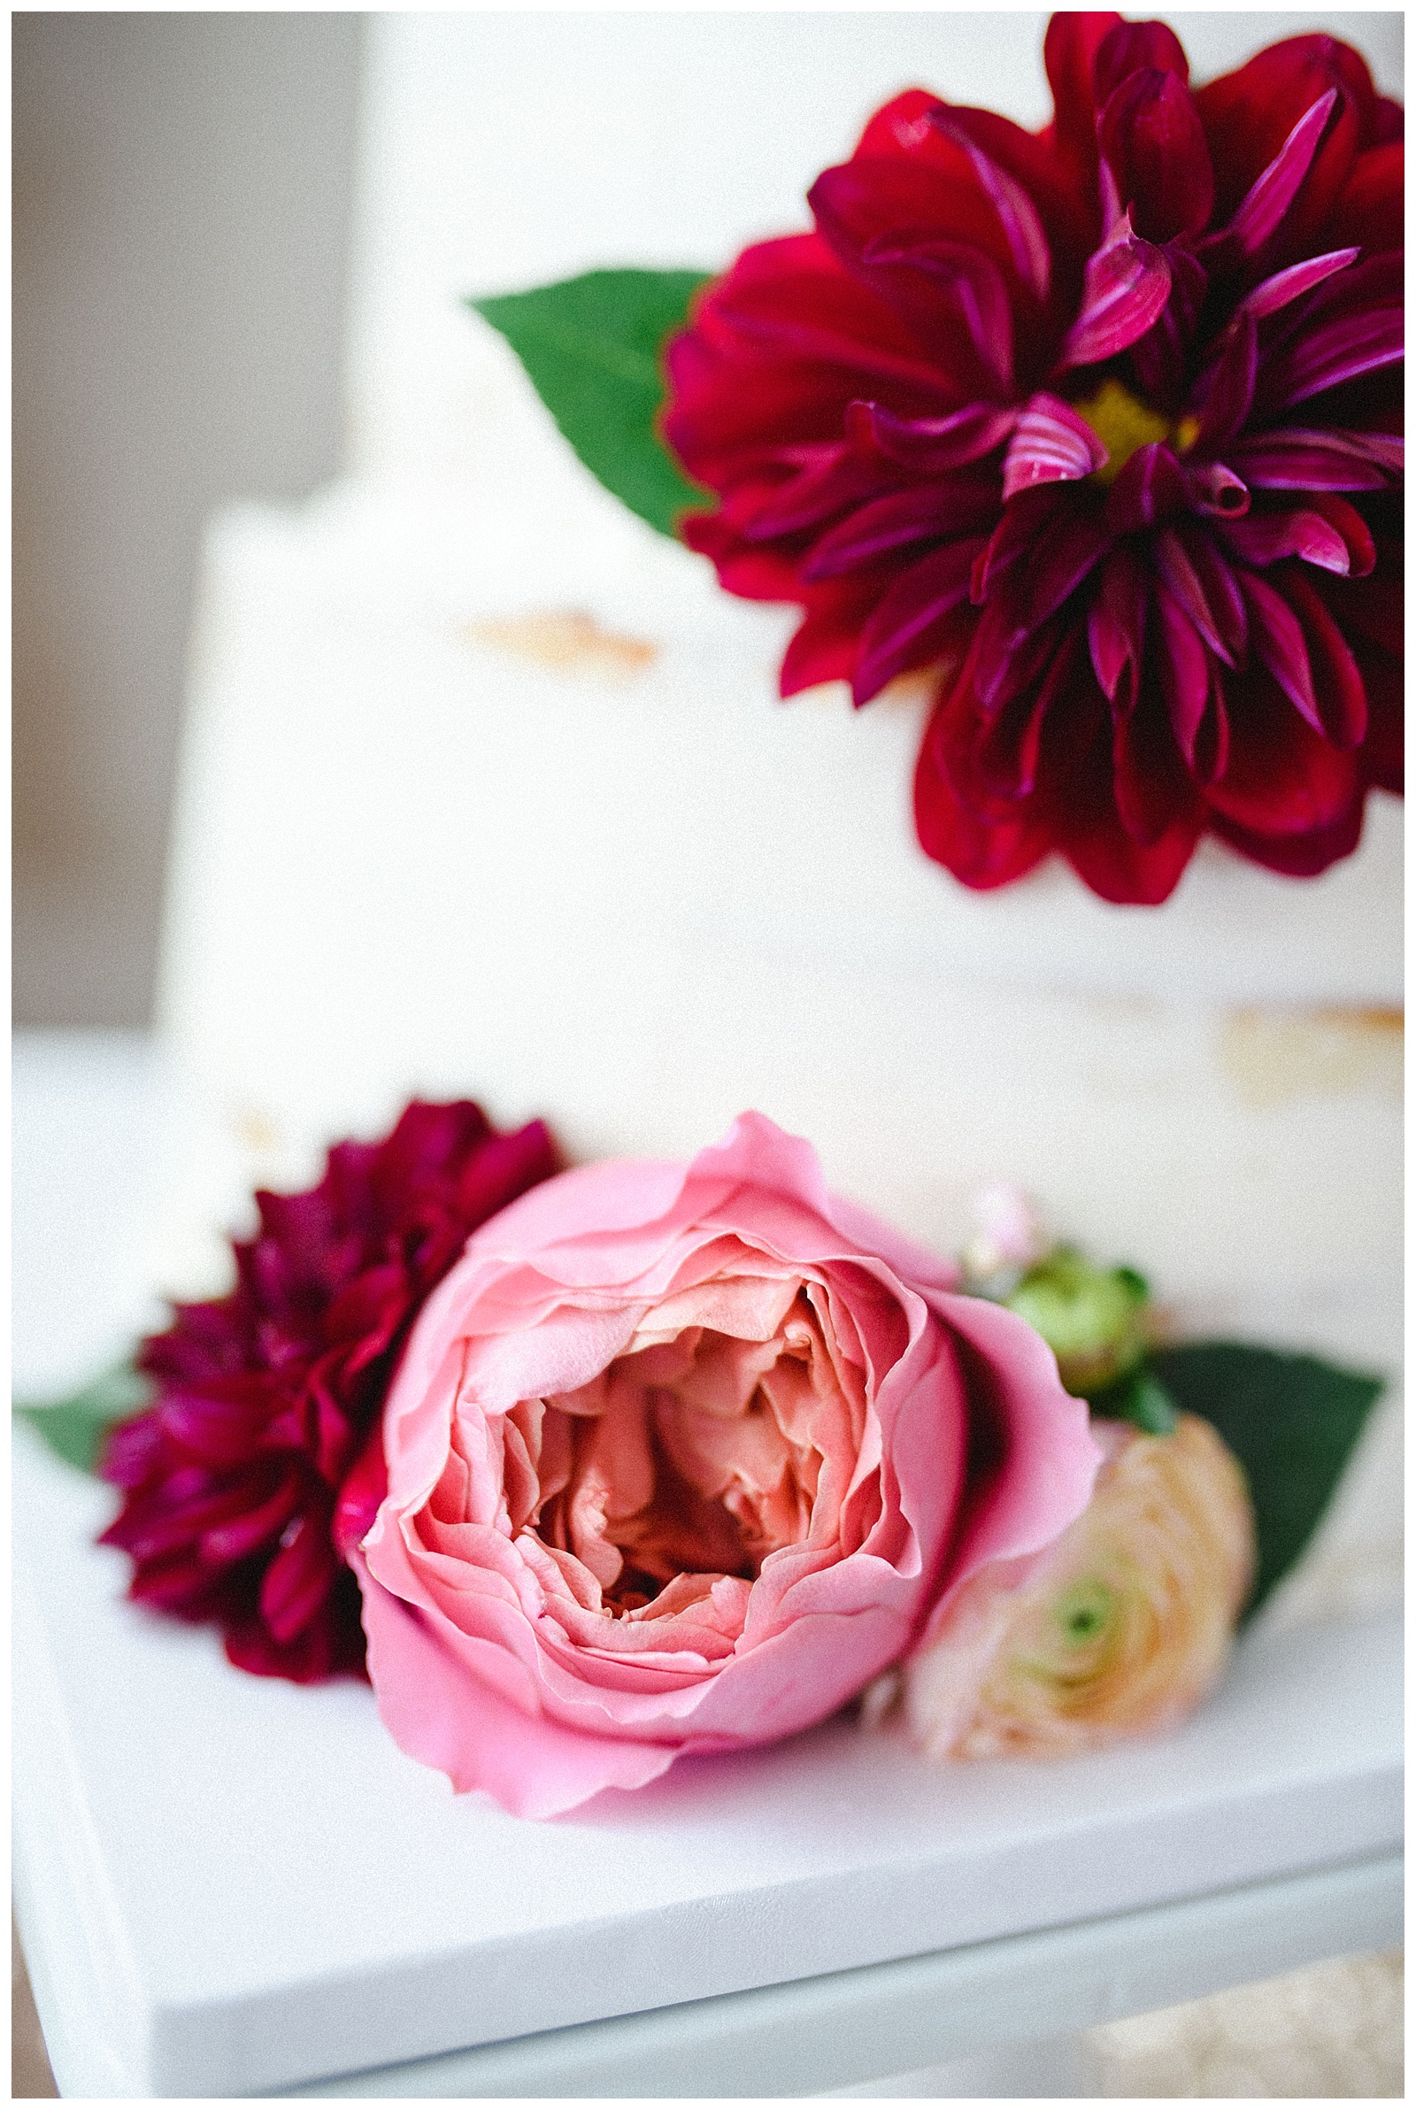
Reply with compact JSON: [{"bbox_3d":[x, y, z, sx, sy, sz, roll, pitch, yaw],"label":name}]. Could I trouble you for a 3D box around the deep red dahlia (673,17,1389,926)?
[{"bbox_3d":[0.055,-0.080,0.276,0.119,0.117,0.058,8,14,4],"label":"deep red dahlia"}]

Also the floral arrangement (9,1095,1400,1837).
[{"bbox_3d":[0.001,0.045,0.271,0.197,0.079,0.078,6,14,-2],"label":"floral arrangement"}]

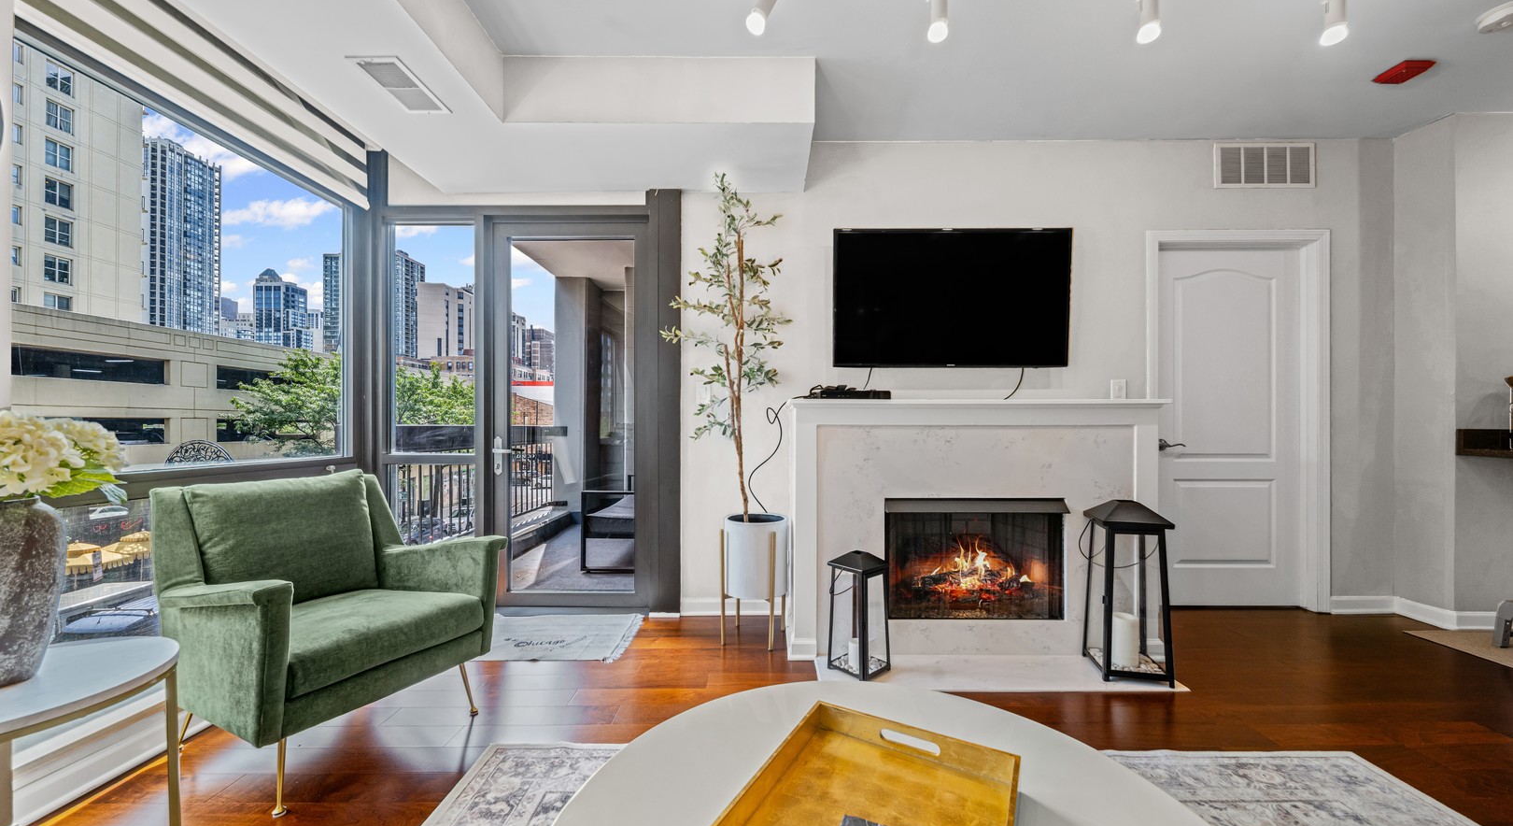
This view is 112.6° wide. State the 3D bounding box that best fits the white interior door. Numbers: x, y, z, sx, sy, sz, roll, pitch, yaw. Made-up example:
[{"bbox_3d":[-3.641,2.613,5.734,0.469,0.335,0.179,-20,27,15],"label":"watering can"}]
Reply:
[{"bbox_3d":[2.670,0.082,2.870,0.860,2.040,0.060,0,-1,1],"label":"white interior door"}]

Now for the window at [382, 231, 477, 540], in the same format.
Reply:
[{"bbox_3d":[-1.810,0.005,2.800,0.540,2.120,0.080,0,0,0],"label":"window"}]

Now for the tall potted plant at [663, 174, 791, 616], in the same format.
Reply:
[{"bbox_3d":[-0.120,-0.030,2.480,0.620,2.250,0.540,0,-1,0],"label":"tall potted plant"}]

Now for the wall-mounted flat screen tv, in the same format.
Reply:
[{"bbox_3d":[1.022,-0.597,2.655,1.235,0.710,0.060,0,4,0],"label":"wall-mounted flat screen tv"}]

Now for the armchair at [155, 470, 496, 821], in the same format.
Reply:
[{"bbox_3d":[-1.475,0.687,1.785,0.810,0.850,0.730,0,0,31],"label":"armchair"}]

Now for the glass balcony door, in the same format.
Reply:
[{"bbox_3d":[-1.090,0.010,2.860,0.910,2.180,0.080,0,-1,1],"label":"glass balcony door"}]

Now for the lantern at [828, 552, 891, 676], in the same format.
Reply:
[{"bbox_3d":[0.443,0.846,2.165,0.175,0.510,0.175,0,0,-42],"label":"lantern"}]

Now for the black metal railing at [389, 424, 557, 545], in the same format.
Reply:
[{"bbox_3d":[-2.250,0.550,4.330,0.080,0.920,2.600,0,-1,1],"label":"black metal railing"}]

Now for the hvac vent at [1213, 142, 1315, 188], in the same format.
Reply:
[{"bbox_3d":[2.785,-1.360,2.770,0.557,0.250,0.025,0,-1,1],"label":"hvac vent"}]

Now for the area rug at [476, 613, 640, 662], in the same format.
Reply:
[{"bbox_3d":[-1.040,1.106,2.510,0.850,0.012,0.510,0,0,0],"label":"area rug"}]

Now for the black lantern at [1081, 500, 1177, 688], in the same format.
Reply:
[{"bbox_3d":[1.558,0.730,2.120,0.245,0.720,0.245,0,-1,12],"label":"black lantern"}]

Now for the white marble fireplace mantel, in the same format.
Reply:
[{"bbox_3d":[0.995,0.527,2.505,1.700,1.170,0.550,0,0,0],"label":"white marble fireplace mantel"}]

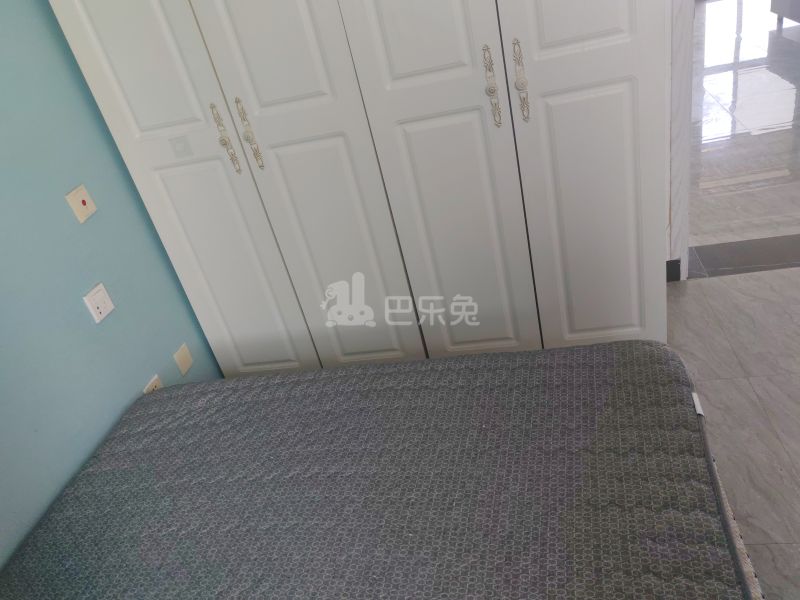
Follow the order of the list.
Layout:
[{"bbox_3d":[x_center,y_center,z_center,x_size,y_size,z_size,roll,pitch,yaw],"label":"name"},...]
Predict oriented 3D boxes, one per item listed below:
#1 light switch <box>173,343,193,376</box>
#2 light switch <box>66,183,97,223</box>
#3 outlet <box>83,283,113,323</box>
[{"bbox_3d":[-0.764,0.209,2.211,0.010,0.086,0.086,-7,31,14],"label":"light switch"},{"bbox_3d":[-0.920,-0.280,1.807,0.010,0.086,0.086,-7,31,14],"label":"light switch"},{"bbox_3d":[-0.881,0.008,1.831,0.010,0.086,0.086,-7,31,14],"label":"outlet"}]

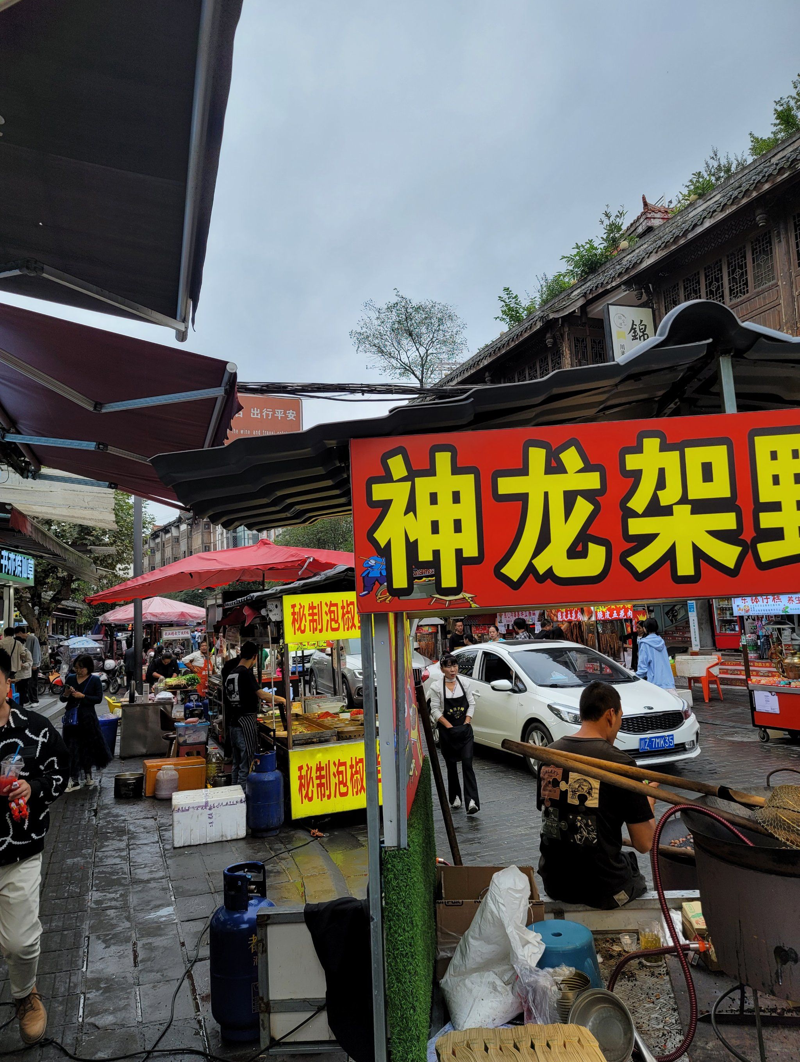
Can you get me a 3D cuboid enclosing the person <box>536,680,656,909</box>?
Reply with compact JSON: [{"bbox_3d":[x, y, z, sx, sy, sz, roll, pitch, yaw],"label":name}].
[{"bbox_3d":[0.849,1.302,3.320,0.500,1.300,0.650,-6,-6,32],"label":"person"}]

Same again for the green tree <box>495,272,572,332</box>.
[{"bbox_3d":[3.820,-6.557,22.000,1.100,1.150,2.300,0,-6,-21],"label":"green tree"}]

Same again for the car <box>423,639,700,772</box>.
[{"bbox_3d":[1.775,2.157,10.080,1.780,1.450,4.550,0,-6,-23],"label":"car"}]

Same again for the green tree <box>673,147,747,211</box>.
[{"bbox_3d":[6.934,-7.907,17.300,1.000,1.200,1.900,0,-6,-20],"label":"green tree"}]

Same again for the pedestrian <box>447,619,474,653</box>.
[{"bbox_3d":[1.200,2.663,15.300,0.500,1.700,0.340,-2,-5,-6],"label":"pedestrian"}]

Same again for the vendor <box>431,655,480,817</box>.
[{"bbox_3d":[0.546,2.012,7.700,0.490,1.580,0.380,-1,-6,-12],"label":"vendor"}]

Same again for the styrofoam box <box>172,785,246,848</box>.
[{"bbox_3d":[-1.719,2.541,6.888,0.610,0.360,0.440,0,-6,-20],"label":"styrofoam box"}]

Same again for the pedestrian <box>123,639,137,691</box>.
[{"bbox_3d":[-6.536,3.478,19.000,0.520,1.680,0.350,-1,-5,-14],"label":"pedestrian"}]

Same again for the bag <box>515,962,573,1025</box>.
[{"bbox_3d":[0.653,2.115,3.500,0.280,0.290,0.210,-2,-6,0],"label":"bag"}]

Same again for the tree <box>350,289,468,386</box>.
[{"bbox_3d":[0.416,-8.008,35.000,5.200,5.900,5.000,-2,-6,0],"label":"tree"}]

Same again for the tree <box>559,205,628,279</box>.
[{"bbox_3d":[4.871,-7.155,19.200,1.000,1.150,1.700,0,-6,-21],"label":"tree"}]

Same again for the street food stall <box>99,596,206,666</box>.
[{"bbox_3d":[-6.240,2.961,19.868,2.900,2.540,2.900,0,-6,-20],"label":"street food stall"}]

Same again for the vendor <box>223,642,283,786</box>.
[{"bbox_3d":[-1.502,1.883,7.650,0.550,1.660,0.500,1,-6,-30],"label":"vendor"}]

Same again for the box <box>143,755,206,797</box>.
[{"bbox_3d":[-2.508,2.702,8.590,0.630,0.350,0.350,0,-6,-21],"label":"box"}]

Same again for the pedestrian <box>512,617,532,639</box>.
[{"bbox_3d":[2.009,2.257,12.311,0.460,1.710,0.320,0,-6,-18],"label":"pedestrian"}]

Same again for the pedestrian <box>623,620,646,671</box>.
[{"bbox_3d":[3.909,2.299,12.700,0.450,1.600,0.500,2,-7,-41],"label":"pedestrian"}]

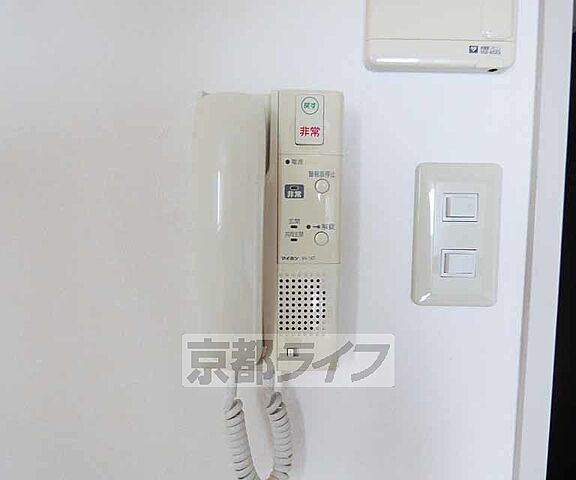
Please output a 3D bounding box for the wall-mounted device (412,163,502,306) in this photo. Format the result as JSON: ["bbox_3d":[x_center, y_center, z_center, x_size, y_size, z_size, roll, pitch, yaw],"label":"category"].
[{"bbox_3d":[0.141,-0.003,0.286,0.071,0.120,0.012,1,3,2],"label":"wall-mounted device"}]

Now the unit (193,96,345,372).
[{"bbox_3d":[-0.014,-0.004,0.257,0.105,0.208,0.062,0,3,-2],"label":"unit"}]

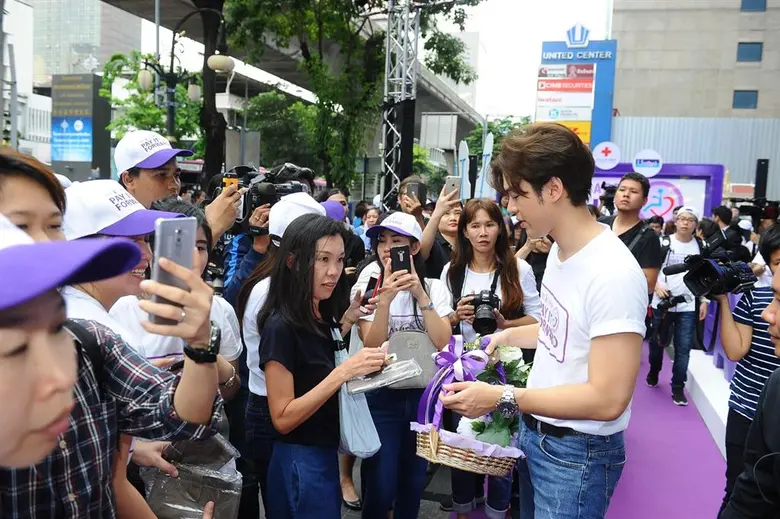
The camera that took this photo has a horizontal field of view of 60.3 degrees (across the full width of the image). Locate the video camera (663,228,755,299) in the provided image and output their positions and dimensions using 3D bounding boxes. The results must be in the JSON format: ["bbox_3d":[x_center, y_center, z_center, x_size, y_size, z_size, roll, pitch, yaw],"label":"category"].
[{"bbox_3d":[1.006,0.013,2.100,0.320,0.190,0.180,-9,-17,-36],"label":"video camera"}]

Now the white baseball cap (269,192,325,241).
[{"bbox_3d":[-0.258,-0.122,2.050,0.265,0.155,0.185,-14,14,-37],"label":"white baseball cap"}]

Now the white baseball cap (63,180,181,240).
[{"bbox_3d":[-0.584,-0.100,1.460,0.270,0.150,0.180,-6,6,-3],"label":"white baseball cap"}]

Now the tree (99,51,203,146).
[{"bbox_3d":[-6.256,-2.847,17.768,2.900,5.280,2.900,2,5,-9],"label":"tree"}]

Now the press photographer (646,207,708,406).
[{"bbox_3d":[2.484,0.398,5.800,0.540,1.690,0.460,4,5,21],"label":"press photographer"}]

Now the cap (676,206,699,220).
[{"bbox_3d":[2.584,-0.382,5.820,0.180,0.140,0.250,5,6,25],"label":"cap"}]

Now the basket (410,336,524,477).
[{"bbox_3d":[0.172,0.315,1.450,0.255,0.270,0.210,4,5,19],"label":"basket"}]

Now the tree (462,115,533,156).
[{"bbox_3d":[4.390,-2.994,25.776,3.200,5.080,3.200,3,5,9],"label":"tree"}]

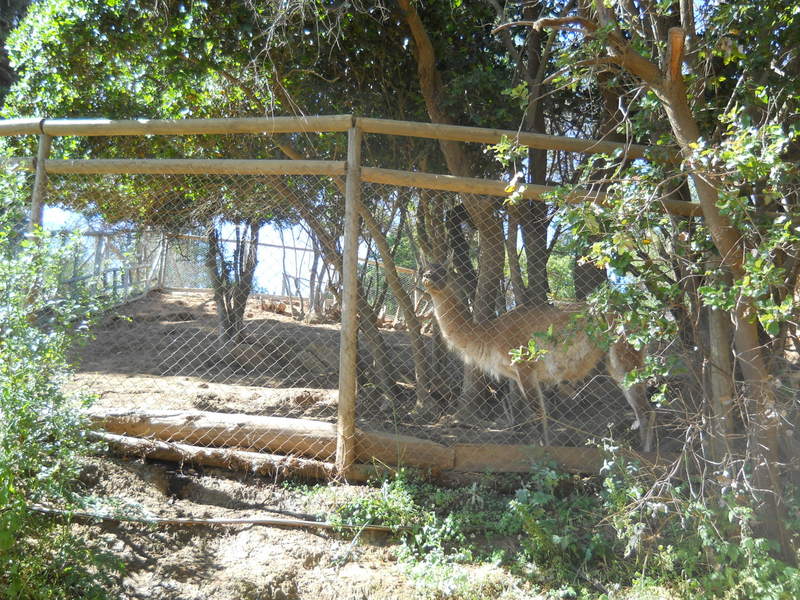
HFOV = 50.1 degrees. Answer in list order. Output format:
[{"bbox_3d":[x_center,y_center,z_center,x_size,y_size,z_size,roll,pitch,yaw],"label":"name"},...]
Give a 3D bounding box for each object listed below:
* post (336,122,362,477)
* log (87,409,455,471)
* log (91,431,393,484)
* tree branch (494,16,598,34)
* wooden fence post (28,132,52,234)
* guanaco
[{"bbox_3d":[-0.326,-0.043,5.561,0.108,2.309,0.108,2,-11,-6],"label":"post"},{"bbox_3d":[-0.901,0.898,5.615,2.549,0.250,0.250,3,-10,11],"label":"log"},{"bbox_3d":[-1.085,1.001,5.535,2.101,0.145,0.140,4,-9,15],"label":"log"},{"bbox_3d":[0.879,-1.669,5.200,0.620,0.110,0.130,1,-11,0],"label":"tree branch"},{"bbox_3d":[-2.677,-0.139,6.257,0.095,2.262,0.095,2,-11,-14],"label":"wooden fence post"},{"bbox_3d":[0.975,0.428,6.150,1.600,1.390,0.450,1,-11,0],"label":"guanaco"}]

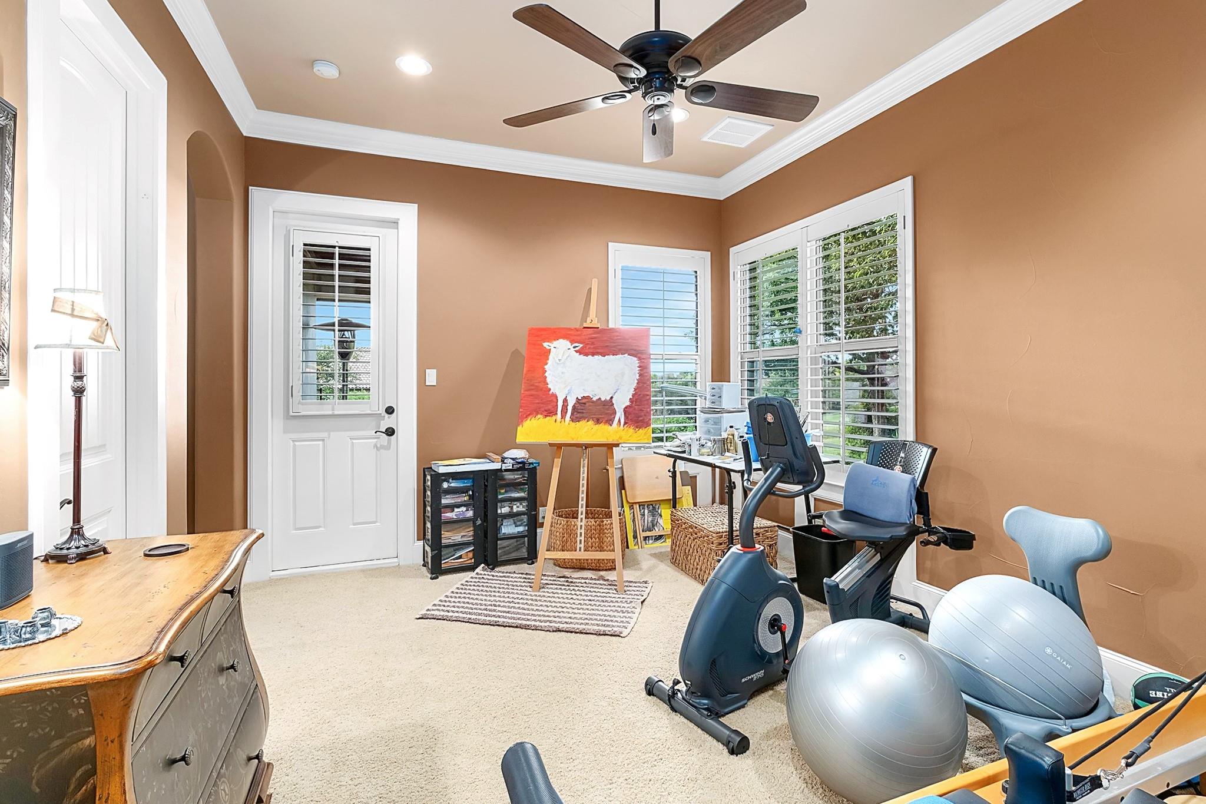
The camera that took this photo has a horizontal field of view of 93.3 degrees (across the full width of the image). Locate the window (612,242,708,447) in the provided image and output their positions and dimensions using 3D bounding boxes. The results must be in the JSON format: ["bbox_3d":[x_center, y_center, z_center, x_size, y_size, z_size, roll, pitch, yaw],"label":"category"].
[{"bbox_3d":[0.494,-0.453,4.784,0.947,1.669,0.100,0,2,-20],"label":"window"}]

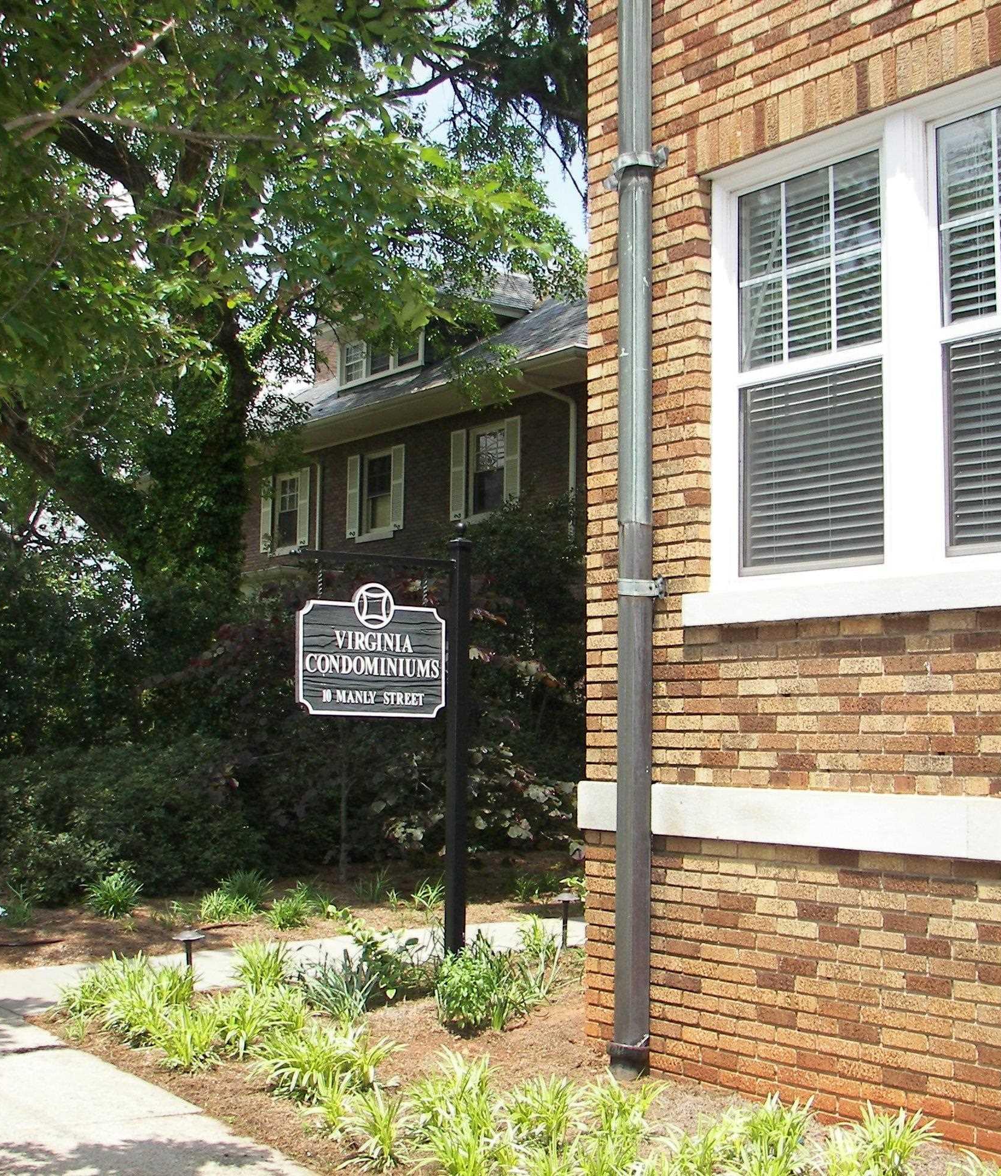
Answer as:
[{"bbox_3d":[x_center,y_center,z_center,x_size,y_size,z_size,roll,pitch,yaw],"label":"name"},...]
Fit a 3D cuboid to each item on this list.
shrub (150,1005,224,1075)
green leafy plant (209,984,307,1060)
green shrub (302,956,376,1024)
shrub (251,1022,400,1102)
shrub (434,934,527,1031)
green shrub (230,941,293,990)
[{"bbox_3d":[-1.307,1.874,6.813,0.291,0.258,0.306,1,-5,-11],"label":"shrub"},{"bbox_3d":[-1.048,1.866,7.053,0.423,0.299,0.402,1,-5,-8],"label":"green leafy plant"},{"bbox_3d":[-0.774,1.923,7.832,0.358,0.306,0.340,1,-5,-5],"label":"green shrub"},{"bbox_3d":[-0.680,1.840,6.381,0.584,0.276,0.438,1,-5,-6],"label":"shrub"},{"bbox_3d":[-0.095,1.838,7.609,0.428,0.416,0.406,0,-5,-1],"label":"shrub"},{"bbox_3d":[-1.258,1.996,8.606,0.316,0.271,0.316,1,-5,-8],"label":"green shrub"}]

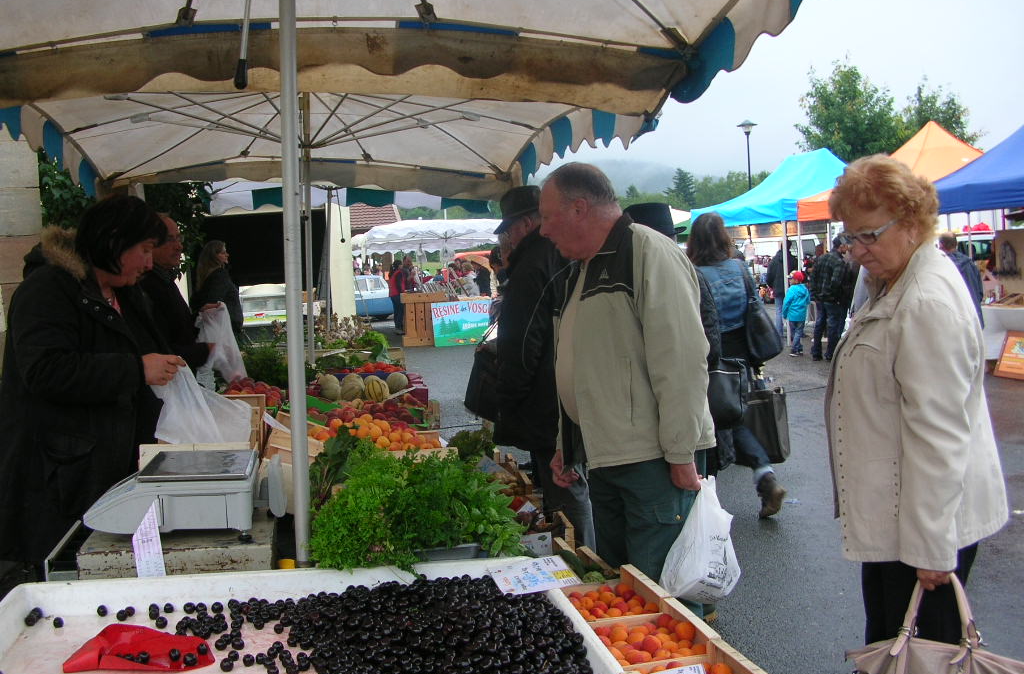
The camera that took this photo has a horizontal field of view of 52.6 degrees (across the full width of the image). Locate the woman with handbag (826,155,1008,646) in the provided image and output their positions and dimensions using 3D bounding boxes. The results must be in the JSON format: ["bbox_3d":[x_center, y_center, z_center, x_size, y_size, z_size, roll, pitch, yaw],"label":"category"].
[{"bbox_3d":[0.885,0.408,2.270,0.360,1.570,0.470,-3,4,-22],"label":"woman with handbag"}]

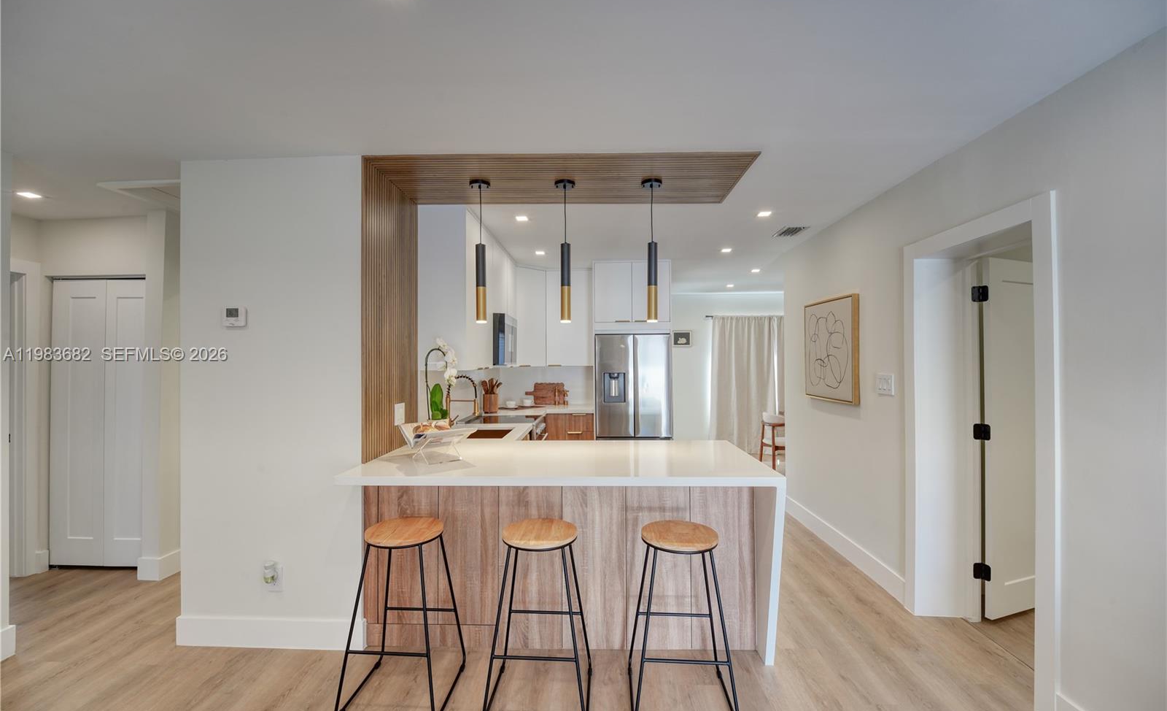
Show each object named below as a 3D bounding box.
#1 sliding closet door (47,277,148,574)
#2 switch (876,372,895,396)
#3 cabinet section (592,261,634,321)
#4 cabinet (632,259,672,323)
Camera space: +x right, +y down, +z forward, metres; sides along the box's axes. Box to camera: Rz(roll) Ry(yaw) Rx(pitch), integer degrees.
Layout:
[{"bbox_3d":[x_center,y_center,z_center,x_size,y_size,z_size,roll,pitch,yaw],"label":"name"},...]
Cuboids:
[{"bbox_3d":[-3.338,0.465,3.162,0.750,2.021,0.110,0,0,1],"label":"sliding closet door"},{"bbox_3d":[1.886,0.184,2.847,0.013,0.120,0.170,0,-1,2],"label":"switch"},{"bbox_3d":[0.312,-0.658,4.986,0.405,0.646,0.610,0,-1,2],"label":"cabinet section"},{"bbox_3d":[0.708,-0.659,4.961,0.406,0.650,0.600,0,-1,2],"label":"cabinet"}]

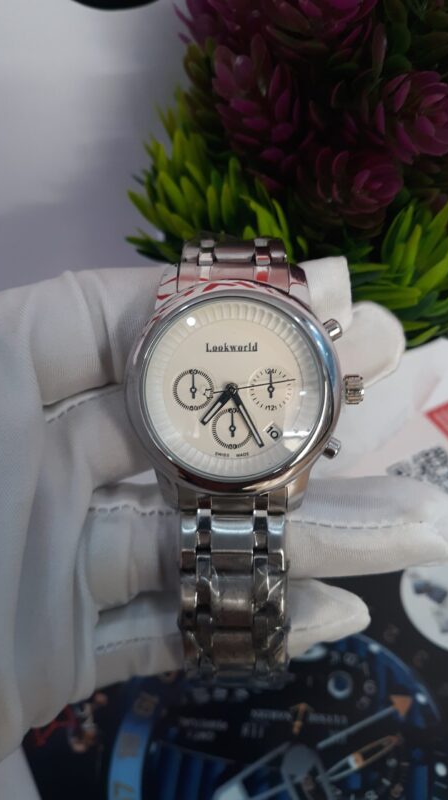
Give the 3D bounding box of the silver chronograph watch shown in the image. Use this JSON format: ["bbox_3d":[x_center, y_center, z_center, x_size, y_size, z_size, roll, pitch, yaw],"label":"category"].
[{"bbox_3d":[0.004,0.012,0.145,0.047,0.093,0.042,0,0,0],"label":"silver chronograph watch"}]

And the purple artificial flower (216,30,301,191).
[{"bbox_3d":[0.013,-0.111,0.250,0.034,0.053,0.034,-8,43,8],"label":"purple artificial flower"}]

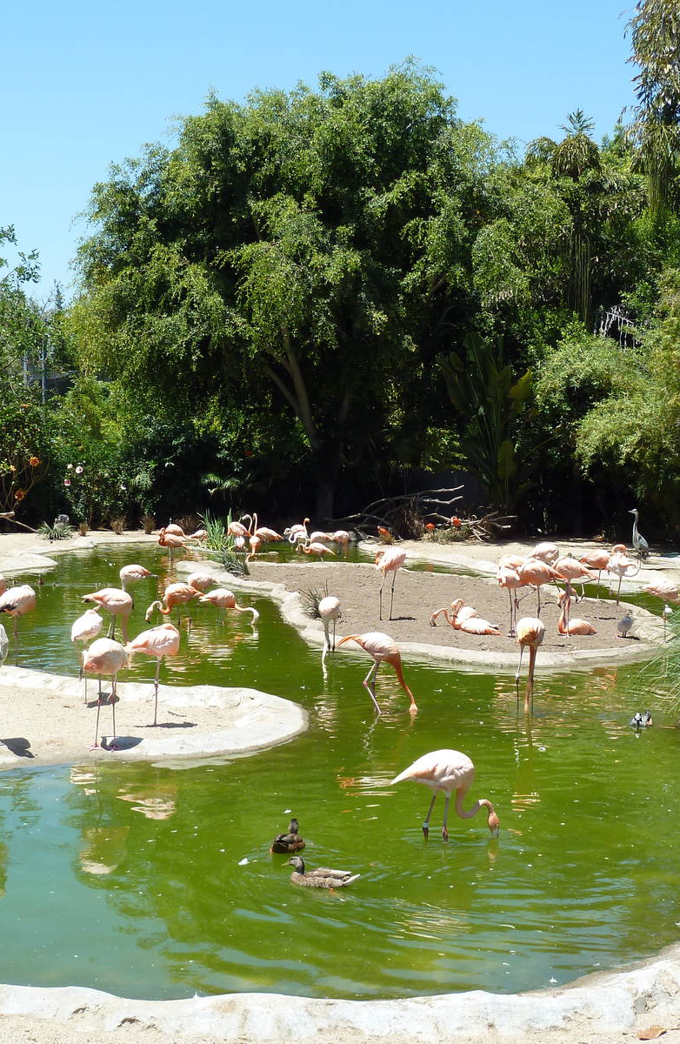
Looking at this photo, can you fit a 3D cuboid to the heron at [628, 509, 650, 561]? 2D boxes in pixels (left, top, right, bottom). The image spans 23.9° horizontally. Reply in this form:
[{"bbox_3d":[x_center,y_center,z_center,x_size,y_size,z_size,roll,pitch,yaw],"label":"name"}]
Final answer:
[{"bbox_3d":[5.363,0.300,28.694,0.240,1.020,0.450,6,6,45],"label":"heron"}]

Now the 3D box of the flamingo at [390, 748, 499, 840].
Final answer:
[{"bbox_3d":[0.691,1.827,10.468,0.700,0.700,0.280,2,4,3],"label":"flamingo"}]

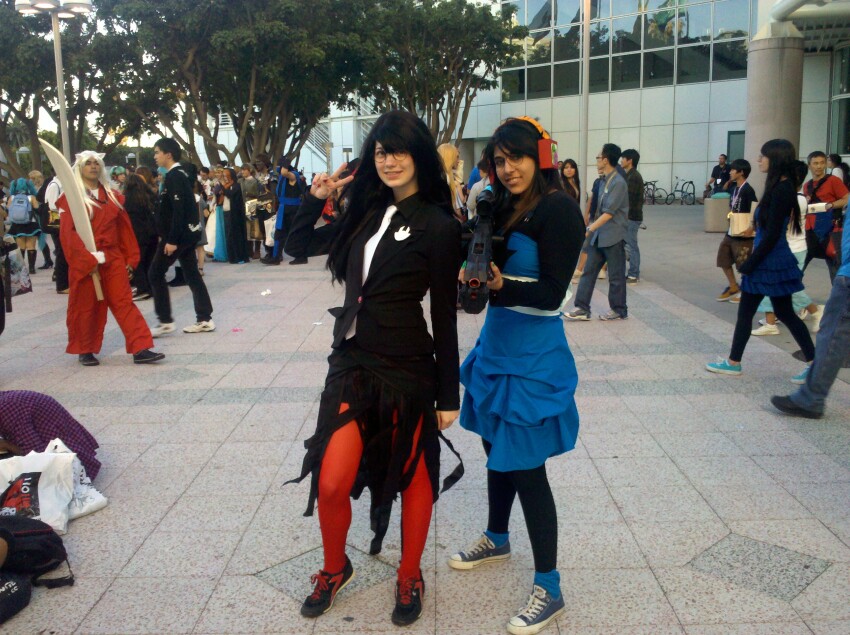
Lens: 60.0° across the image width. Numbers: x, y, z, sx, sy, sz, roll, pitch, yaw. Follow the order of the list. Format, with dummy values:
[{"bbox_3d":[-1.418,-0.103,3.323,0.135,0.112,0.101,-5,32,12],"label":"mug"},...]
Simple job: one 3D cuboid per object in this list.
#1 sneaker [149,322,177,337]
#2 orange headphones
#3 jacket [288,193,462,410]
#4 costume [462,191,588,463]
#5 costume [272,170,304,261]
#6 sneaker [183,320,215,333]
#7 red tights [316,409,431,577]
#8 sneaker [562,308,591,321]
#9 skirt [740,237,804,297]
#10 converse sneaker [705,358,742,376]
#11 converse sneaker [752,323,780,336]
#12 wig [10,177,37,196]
[{"bbox_3d":[-2.561,0.118,7.150,0.290,0.120,0.110,-6,12,-21],"label":"sneaker"},{"bbox_3d":[0.314,-0.541,2.370,0.220,0.200,0.085,-11,11,24],"label":"orange headphones"},{"bbox_3d":[-0.154,-0.077,2.420,0.480,0.680,0.300,5,13,29],"label":"jacket"},{"bbox_3d":[0.327,0.027,2.470,0.420,0.890,0.410,4,12,31],"label":"costume"},{"bbox_3d":[-2.384,-1.804,12.850,0.400,1.520,0.460,-7,12,-26],"label":"costume"},{"bbox_3d":[-2.240,0.088,7.280,0.300,0.115,0.105,-4,11,-10],"label":"sneaker"},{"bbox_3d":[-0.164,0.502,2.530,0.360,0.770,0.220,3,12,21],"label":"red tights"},{"bbox_3d":[1.520,-0.029,7.380,0.285,0.115,0.105,3,12,22],"label":"sneaker"},{"bbox_3d":[2.346,-0.345,4.980,0.420,0.410,0.390,4,12,28],"label":"skirt"},{"bbox_3d":[2.174,0.363,5.360,0.265,0.110,0.100,7,14,37],"label":"converse sneaker"},{"bbox_3d":[2.962,0.100,6.380,0.245,0.100,0.095,1,11,15],"label":"converse sneaker"},{"bbox_3d":[-6.654,-2.166,12.200,0.380,0.330,0.270,-6,12,-21],"label":"wig"}]

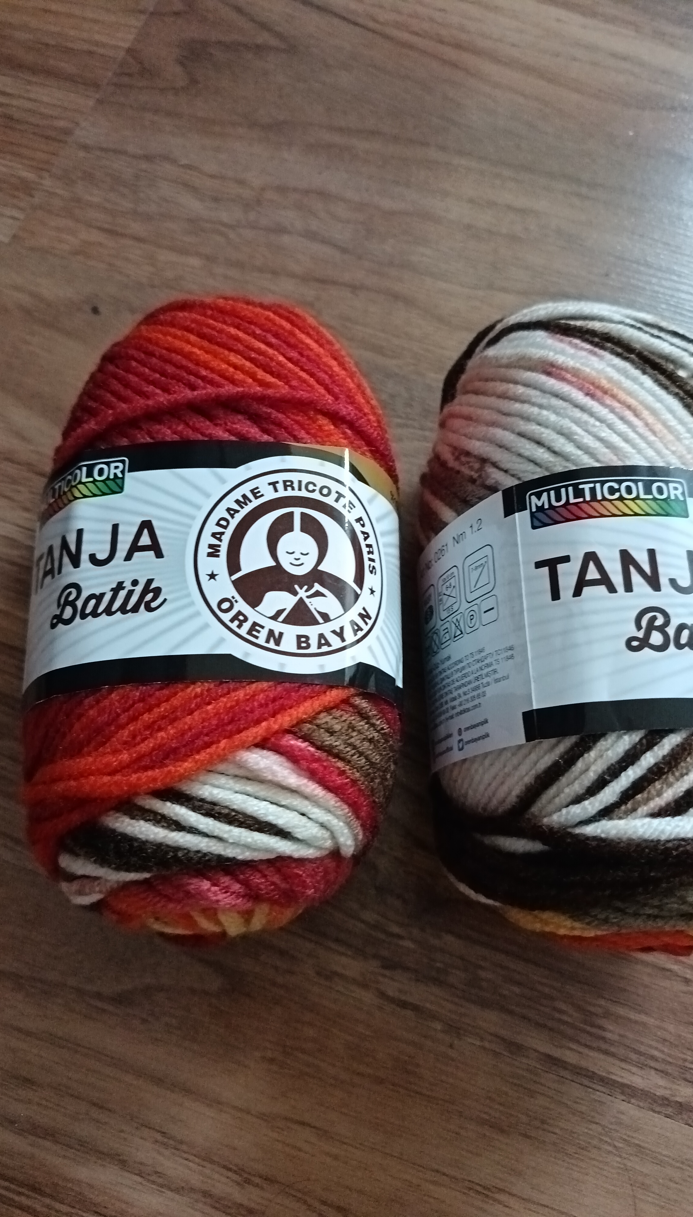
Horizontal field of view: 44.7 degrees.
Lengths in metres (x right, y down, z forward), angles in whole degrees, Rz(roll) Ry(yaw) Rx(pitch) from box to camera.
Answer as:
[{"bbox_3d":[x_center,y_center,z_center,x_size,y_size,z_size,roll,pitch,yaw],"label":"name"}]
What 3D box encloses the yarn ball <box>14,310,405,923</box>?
[{"bbox_3d":[-0.031,-0.004,0.213,0.091,0.080,0.162,1,70,-1],"label":"yarn ball"}]

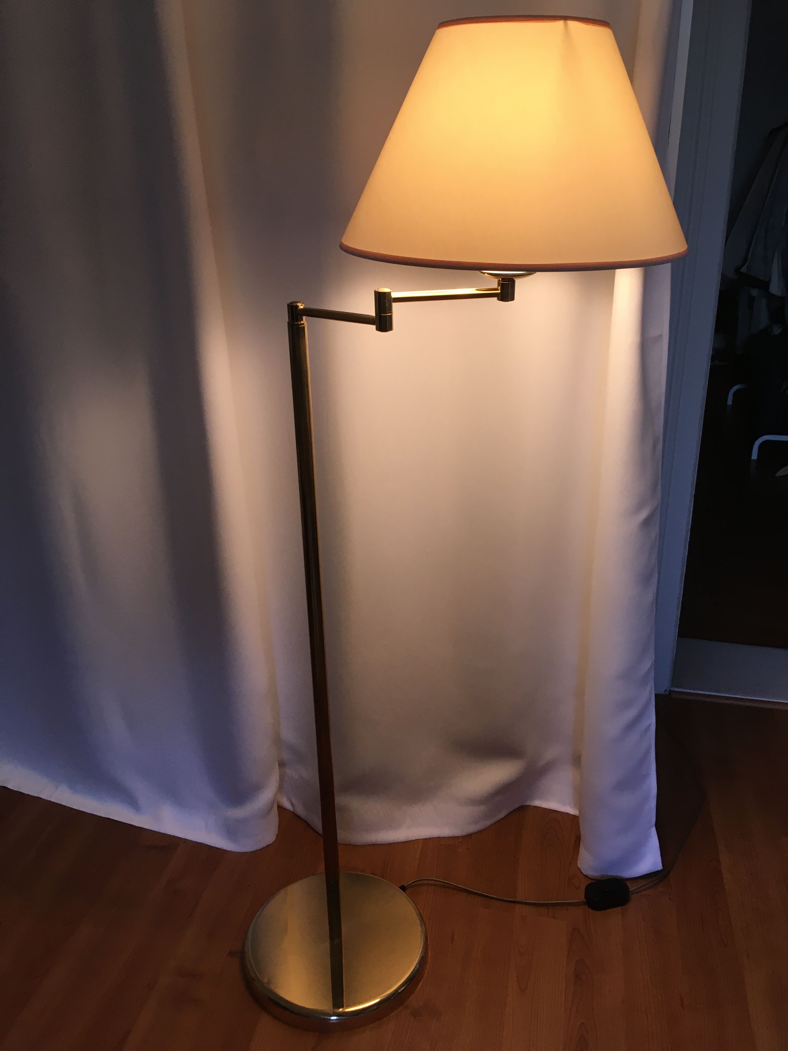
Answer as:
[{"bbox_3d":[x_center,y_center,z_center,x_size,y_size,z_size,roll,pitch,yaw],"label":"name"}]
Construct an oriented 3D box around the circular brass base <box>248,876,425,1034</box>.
[{"bbox_3d":[-0.095,0.706,1.493,0.312,0.033,0.312,-1,23,0],"label":"circular brass base"}]

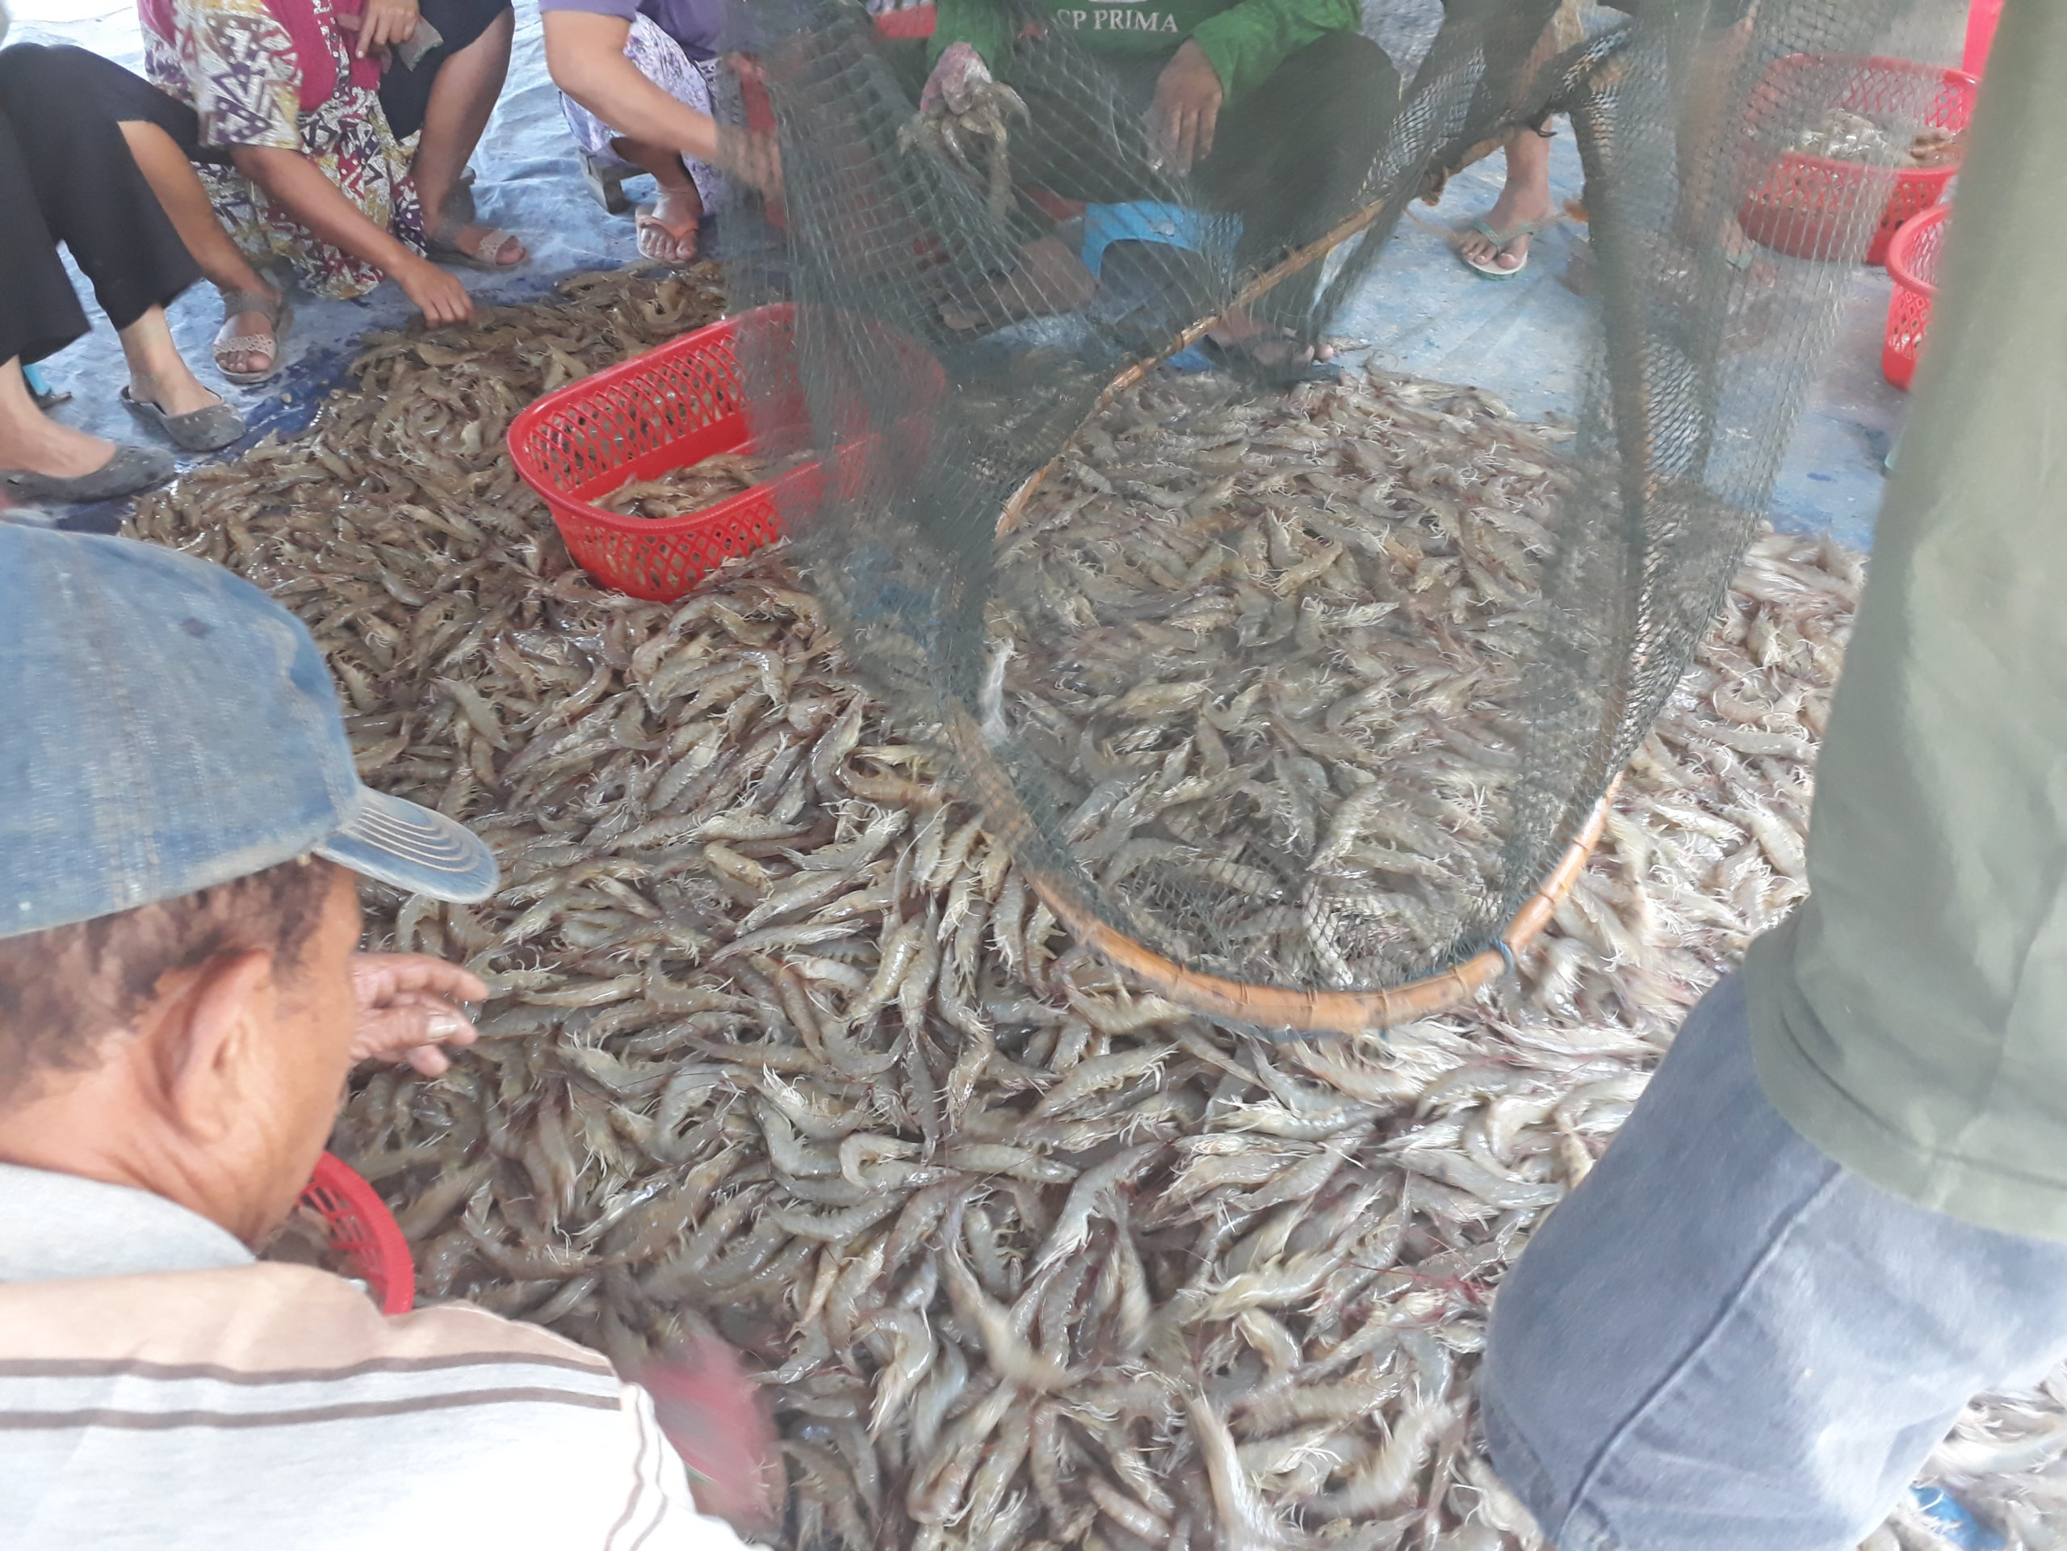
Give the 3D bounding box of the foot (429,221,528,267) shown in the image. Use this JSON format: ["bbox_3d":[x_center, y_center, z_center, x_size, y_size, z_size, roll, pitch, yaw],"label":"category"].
[{"bbox_3d":[-0.925,-0.894,2.622,0.235,0.100,0.093,15,46,15],"label":"foot"}]

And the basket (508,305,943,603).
[{"bbox_3d":[-0.369,-0.394,2.024,0.515,0.165,0.355,-33,53,-29],"label":"basket"}]

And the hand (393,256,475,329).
[{"bbox_3d":[-0.880,-0.709,2.374,0.135,0.085,0.085,40,47,-12],"label":"hand"}]

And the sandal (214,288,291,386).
[{"bbox_3d":[-1.172,-0.686,2.417,0.095,0.090,0.240,-2,45,-2],"label":"sandal"}]

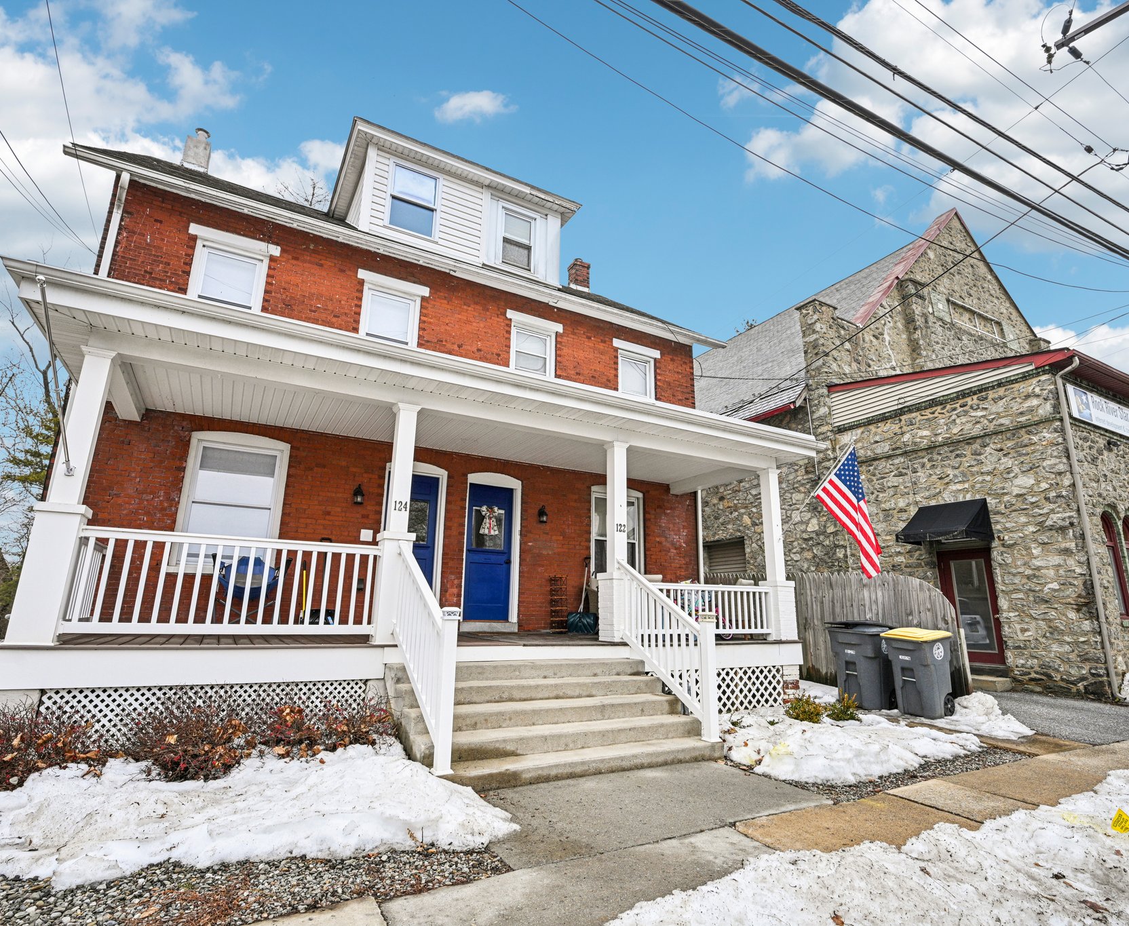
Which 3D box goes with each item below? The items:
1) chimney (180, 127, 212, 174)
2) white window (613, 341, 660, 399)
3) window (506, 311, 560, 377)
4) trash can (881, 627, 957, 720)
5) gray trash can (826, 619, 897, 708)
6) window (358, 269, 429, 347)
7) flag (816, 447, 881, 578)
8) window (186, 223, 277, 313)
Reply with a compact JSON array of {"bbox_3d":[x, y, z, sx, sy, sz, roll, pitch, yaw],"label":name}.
[{"bbox_3d":[-7.606,-6.477,12.802,0.450,1.000,0.450,9,-15,-28],"label":"chimney"},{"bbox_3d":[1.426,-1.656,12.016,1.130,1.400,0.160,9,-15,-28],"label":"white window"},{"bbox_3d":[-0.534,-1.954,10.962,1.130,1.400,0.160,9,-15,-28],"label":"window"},{"bbox_3d":[4.976,2.932,8.667,0.750,1.080,0.650,9,-15,-28],"label":"trash can"},{"bbox_3d":[4.528,2.992,9.101,0.820,1.140,0.710,9,-15,-28],"label":"gray trash can"},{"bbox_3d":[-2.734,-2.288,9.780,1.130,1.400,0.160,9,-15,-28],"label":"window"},{"bbox_3d":[3.877,0.694,8.510,0.250,1.800,0.930,9,-15,-28],"label":"flag"},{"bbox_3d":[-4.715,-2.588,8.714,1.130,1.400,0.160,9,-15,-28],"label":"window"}]

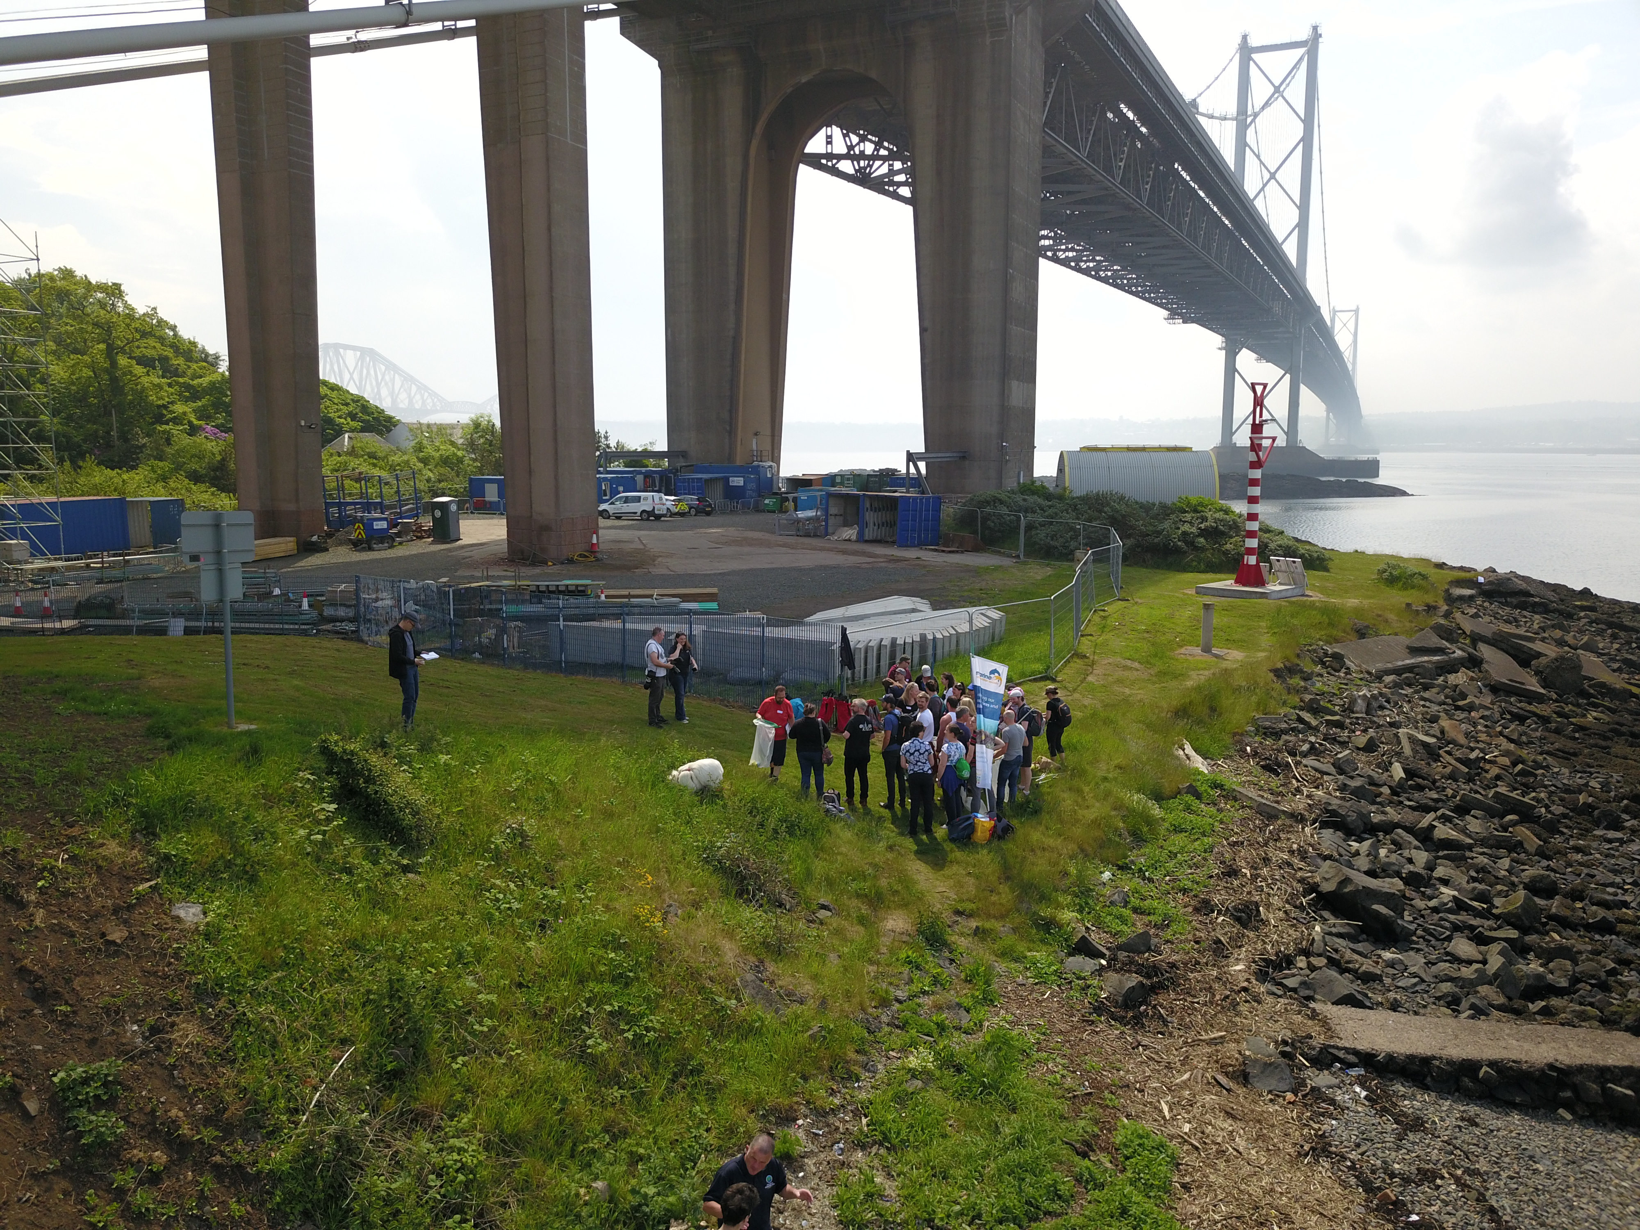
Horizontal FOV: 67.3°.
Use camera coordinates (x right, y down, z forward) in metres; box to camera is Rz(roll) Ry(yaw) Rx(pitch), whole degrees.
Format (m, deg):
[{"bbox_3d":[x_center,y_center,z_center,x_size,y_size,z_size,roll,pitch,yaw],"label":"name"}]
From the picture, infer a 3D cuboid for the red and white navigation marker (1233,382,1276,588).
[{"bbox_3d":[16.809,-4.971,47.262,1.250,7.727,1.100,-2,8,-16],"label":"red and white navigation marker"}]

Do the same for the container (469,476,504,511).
[{"bbox_3d":[-22.649,-8.841,91.254,6.060,2.650,2.440,3,8,20],"label":"container"}]

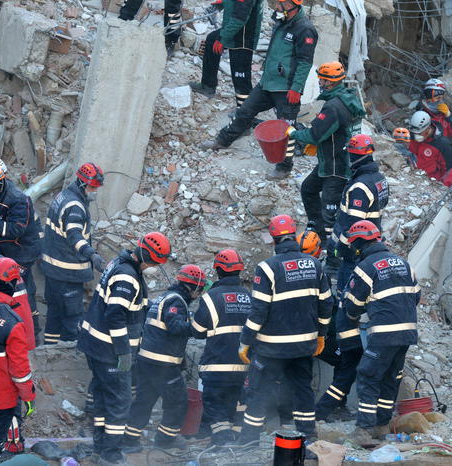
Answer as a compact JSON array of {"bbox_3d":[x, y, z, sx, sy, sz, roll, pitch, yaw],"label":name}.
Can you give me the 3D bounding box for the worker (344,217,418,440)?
[{"bbox_3d":[1.244,0.796,31.100,0.620,1.740,0.550,-10,18,-32],"label":"worker"}]

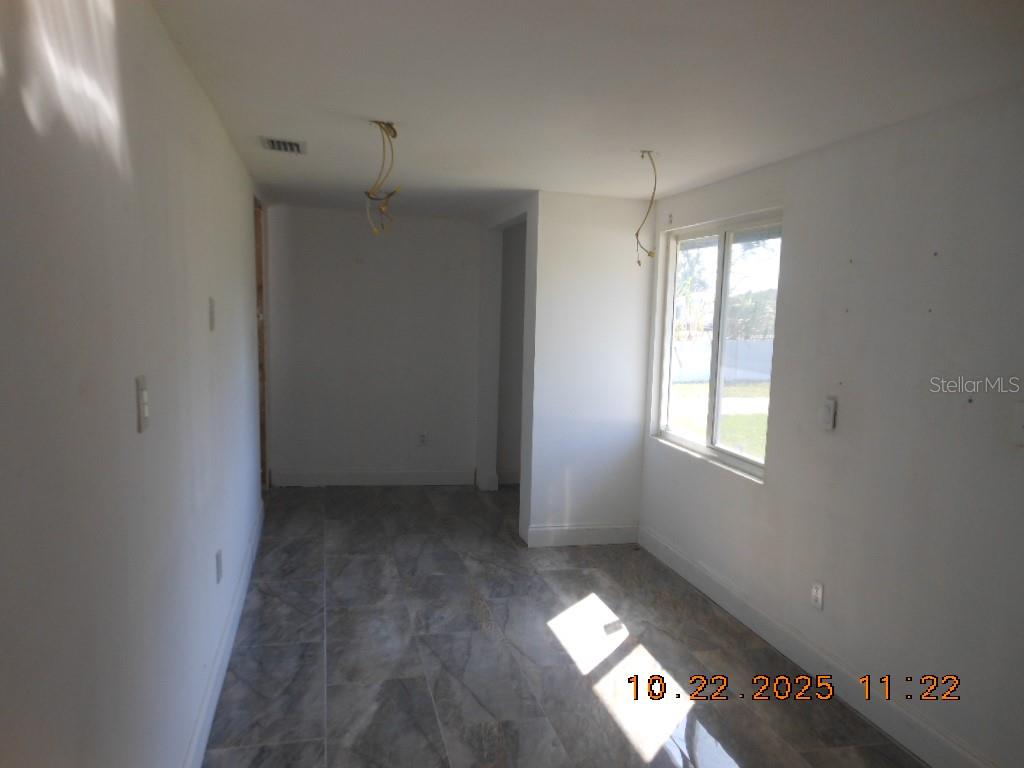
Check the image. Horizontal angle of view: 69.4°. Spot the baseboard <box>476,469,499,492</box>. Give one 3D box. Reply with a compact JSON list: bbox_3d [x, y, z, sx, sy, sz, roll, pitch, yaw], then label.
[{"bbox_3d":[-0.218,0.884,6.636,0.200,0.145,0.020,0,6,-14],"label":"baseboard"}]

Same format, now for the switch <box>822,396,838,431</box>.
[{"bbox_3d":[1.414,0.139,3.303,0.015,0.135,0.085,0,6,-14],"label":"switch"}]

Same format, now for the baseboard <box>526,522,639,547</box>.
[{"bbox_3d":[0.515,1.067,5.173,0.831,0.142,0.018,0,6,-14],"label":"baseboard"}]

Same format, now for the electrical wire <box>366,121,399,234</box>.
[{"bbox_3d":[-0.546,-0.859,3.102,0.140,0.455,0.120,0,6,-14],"label":"electrical wire"}]

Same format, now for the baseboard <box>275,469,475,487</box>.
[{"bbox_3d":[-1.231,0.850,6.668,1.820,0.148,0.018,0,6,-14],"label":"baseboard"}]

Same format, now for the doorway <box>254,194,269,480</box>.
[{"bbox_3d":[-2.027,-0.192,5.861,0.130,2.350,0.820,0,6,-14],"label":"doorway"}]

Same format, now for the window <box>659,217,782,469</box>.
[{"bbox_3d":[1.206,-0.256,4.395,0.090,1.360,1.310,0,6,-14],"label":"window"}]

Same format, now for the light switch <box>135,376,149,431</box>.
[{"bbox_3d":[-0.808,0.044,1.619,0.012,0.122,0.075,0,6,-14],"label":"light switch"}]

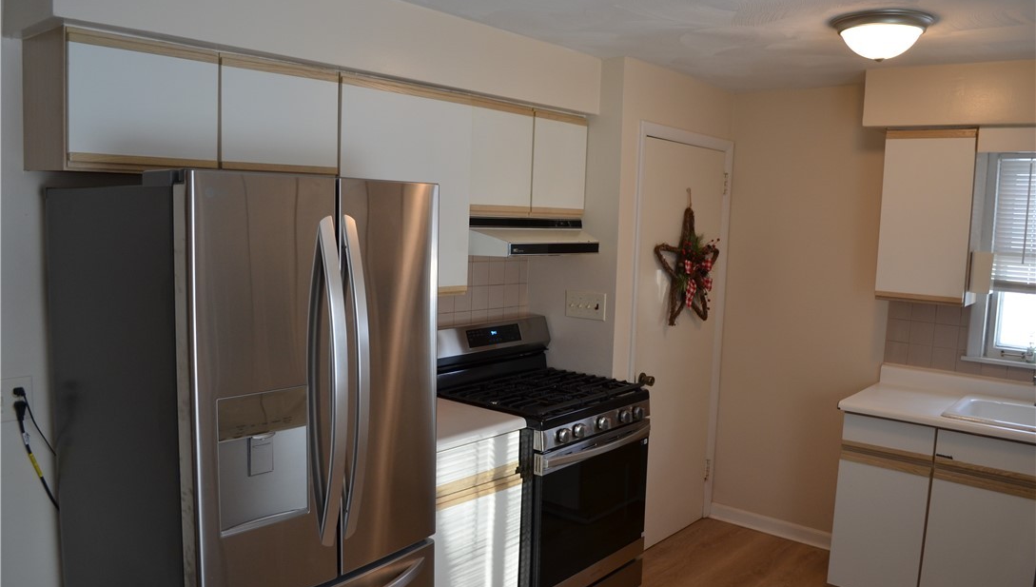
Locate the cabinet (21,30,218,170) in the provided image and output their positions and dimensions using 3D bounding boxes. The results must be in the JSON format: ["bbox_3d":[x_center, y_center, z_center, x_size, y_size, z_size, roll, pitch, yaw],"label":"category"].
[{"bbox_3d":[-1.065,-0.491,2.087,0.334,0.347,0.410,7,8,40],"label":"cabinet"}]

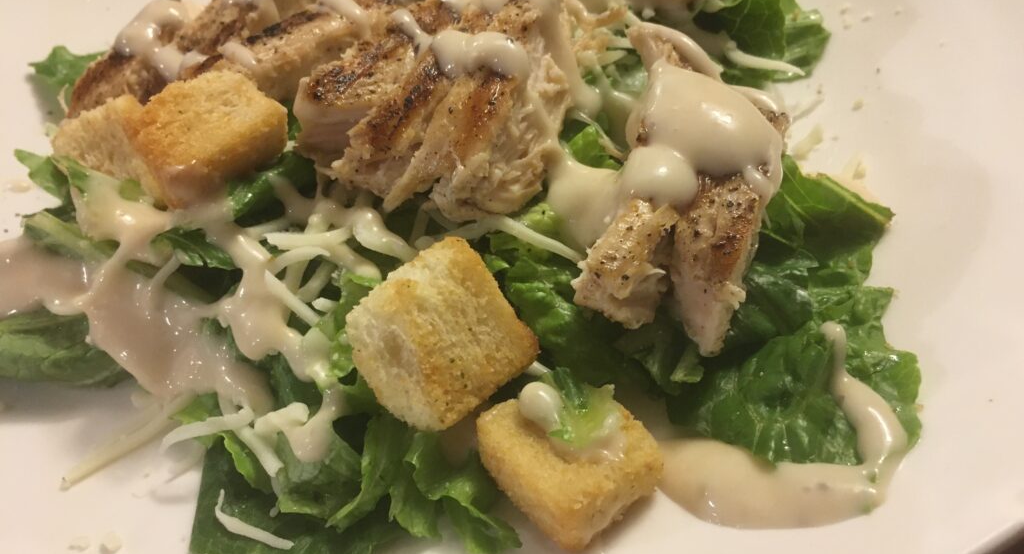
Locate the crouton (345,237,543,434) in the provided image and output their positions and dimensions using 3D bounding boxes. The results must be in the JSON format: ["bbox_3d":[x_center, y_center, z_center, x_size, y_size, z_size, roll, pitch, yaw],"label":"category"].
[{"bbox_3d":[-0.016,0.011,0.175,0.024,0.027,0.025,-31,93,-25],"label":"crouton"}]

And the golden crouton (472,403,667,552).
[{"bbox_3d":[0.012,0.037,0.175,0.022,0.016,0.029,-27,45,-28],"label":"golden crouton"}]

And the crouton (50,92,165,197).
[{"bbox_3d":[-0.090,-0.027,0.201,0.023,0.017,0.022,-17,89,12],"label":"crouton"}]

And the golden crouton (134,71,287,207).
[{"bbox_3d":[-0.071,-0.034,0.202,0.029,0.023,0.017,-27,81,-22],"label":"golden crouton"}]

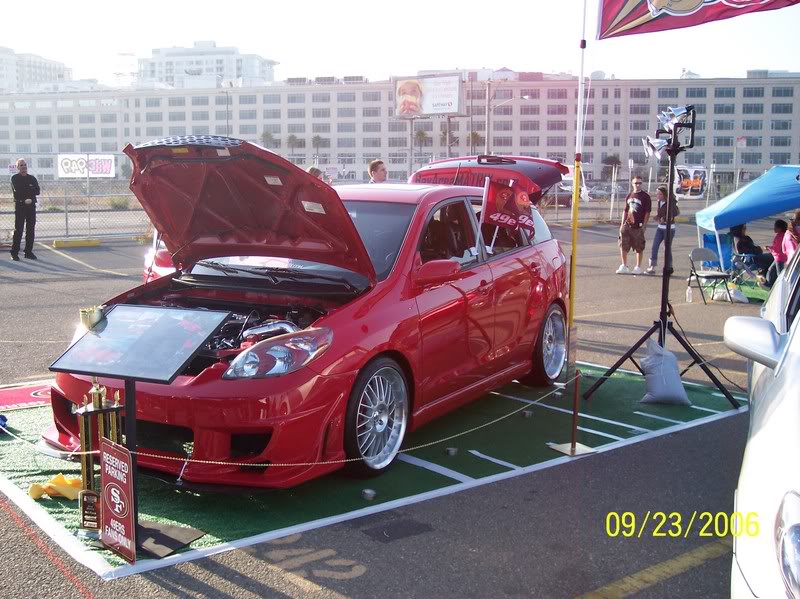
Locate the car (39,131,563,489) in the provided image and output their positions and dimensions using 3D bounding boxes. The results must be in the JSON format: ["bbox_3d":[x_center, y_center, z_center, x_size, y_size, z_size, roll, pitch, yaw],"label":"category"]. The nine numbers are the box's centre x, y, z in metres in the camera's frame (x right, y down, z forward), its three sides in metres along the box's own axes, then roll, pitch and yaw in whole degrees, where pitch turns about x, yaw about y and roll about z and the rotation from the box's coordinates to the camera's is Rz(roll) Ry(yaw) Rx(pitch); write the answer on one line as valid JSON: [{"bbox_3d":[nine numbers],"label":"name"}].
[{"bbox_3d":[-0.174,-0.116,6.052,1.800,1.720,4.420,5,8,30],"label":"car"}]

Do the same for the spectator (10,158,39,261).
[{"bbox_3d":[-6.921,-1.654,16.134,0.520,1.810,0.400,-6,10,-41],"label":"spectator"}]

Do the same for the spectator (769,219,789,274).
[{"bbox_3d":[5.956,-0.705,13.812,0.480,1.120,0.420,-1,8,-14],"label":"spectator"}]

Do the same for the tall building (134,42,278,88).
[{"bbox_3d":[-79.729,-75.182,363.523,49.000,57.000,32.000,2,7,11],"label":"tall building"}]

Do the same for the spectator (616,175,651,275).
[{"bbox_3d":[4.230,-1.341,15.901,0.570,1.740,0.420,5,8,28],"label":"spectator"}]

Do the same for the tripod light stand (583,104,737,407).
[{"bbox_3d":[1.971,-0.358,6.605,1.080,2.140,0.970,1,7,0],"label":"tripod light stand"}]

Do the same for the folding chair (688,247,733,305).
[{"bbox_3d":[4.315,-0.343,12.148,0.460,0.770,0.500,-2,8,-18],"label":"folding chair"}]

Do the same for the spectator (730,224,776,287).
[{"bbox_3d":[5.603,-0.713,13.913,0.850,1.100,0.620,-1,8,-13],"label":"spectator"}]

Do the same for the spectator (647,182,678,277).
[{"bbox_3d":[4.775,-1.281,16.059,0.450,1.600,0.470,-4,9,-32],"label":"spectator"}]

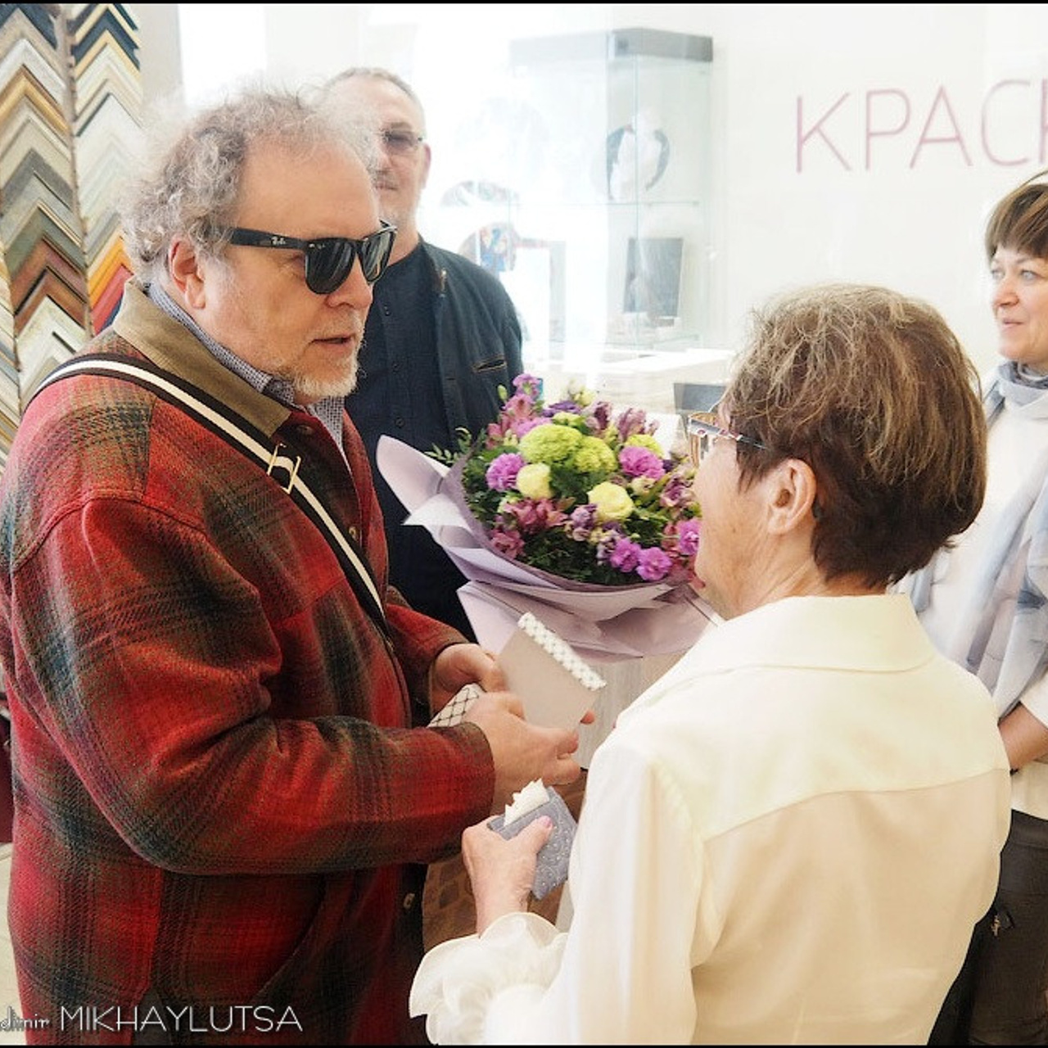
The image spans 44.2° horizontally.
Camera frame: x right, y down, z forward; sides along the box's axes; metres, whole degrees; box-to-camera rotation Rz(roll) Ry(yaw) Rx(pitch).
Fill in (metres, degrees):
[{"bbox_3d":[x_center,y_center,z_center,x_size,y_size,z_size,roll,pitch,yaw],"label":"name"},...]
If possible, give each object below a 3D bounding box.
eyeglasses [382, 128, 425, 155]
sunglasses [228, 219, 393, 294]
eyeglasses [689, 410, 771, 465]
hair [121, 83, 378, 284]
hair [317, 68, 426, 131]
[{"bbox_3d":[-0.221,-0.585,1.970,0.138,0.042,0.140,4,13,-7],"label":"eyeglasses"},{"bbox_3d":[-0.221,-0.248,1.185,0.148,0.052,0.148,9,19,24],"label":"sunglasses"},{"bbox_3d":[0.222,-0.049,1.042,0.138,0.044,0.136,25,18,30],"label":"eyeglasses"},{"bbox_3d":[-0.250,-0.310,1.190,0.225,0.190,0.215,9,19,24],"label":"hair"},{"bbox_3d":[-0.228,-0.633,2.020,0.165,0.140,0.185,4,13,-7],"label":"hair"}]

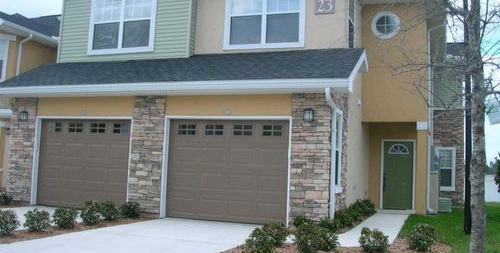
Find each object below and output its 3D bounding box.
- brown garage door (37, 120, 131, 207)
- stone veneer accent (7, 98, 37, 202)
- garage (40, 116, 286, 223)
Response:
[{"bbox_3d":[-3.928,0.879,12.508,2.660,2.120,0.130,1,-6,20],"label":"brown garage door"},{"bbox_3d":[-5.523,0.586,13.128,0.740,2.600,0.300,1,-6,20],"label":"stone veneer accent"},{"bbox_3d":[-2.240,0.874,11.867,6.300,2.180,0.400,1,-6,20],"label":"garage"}]

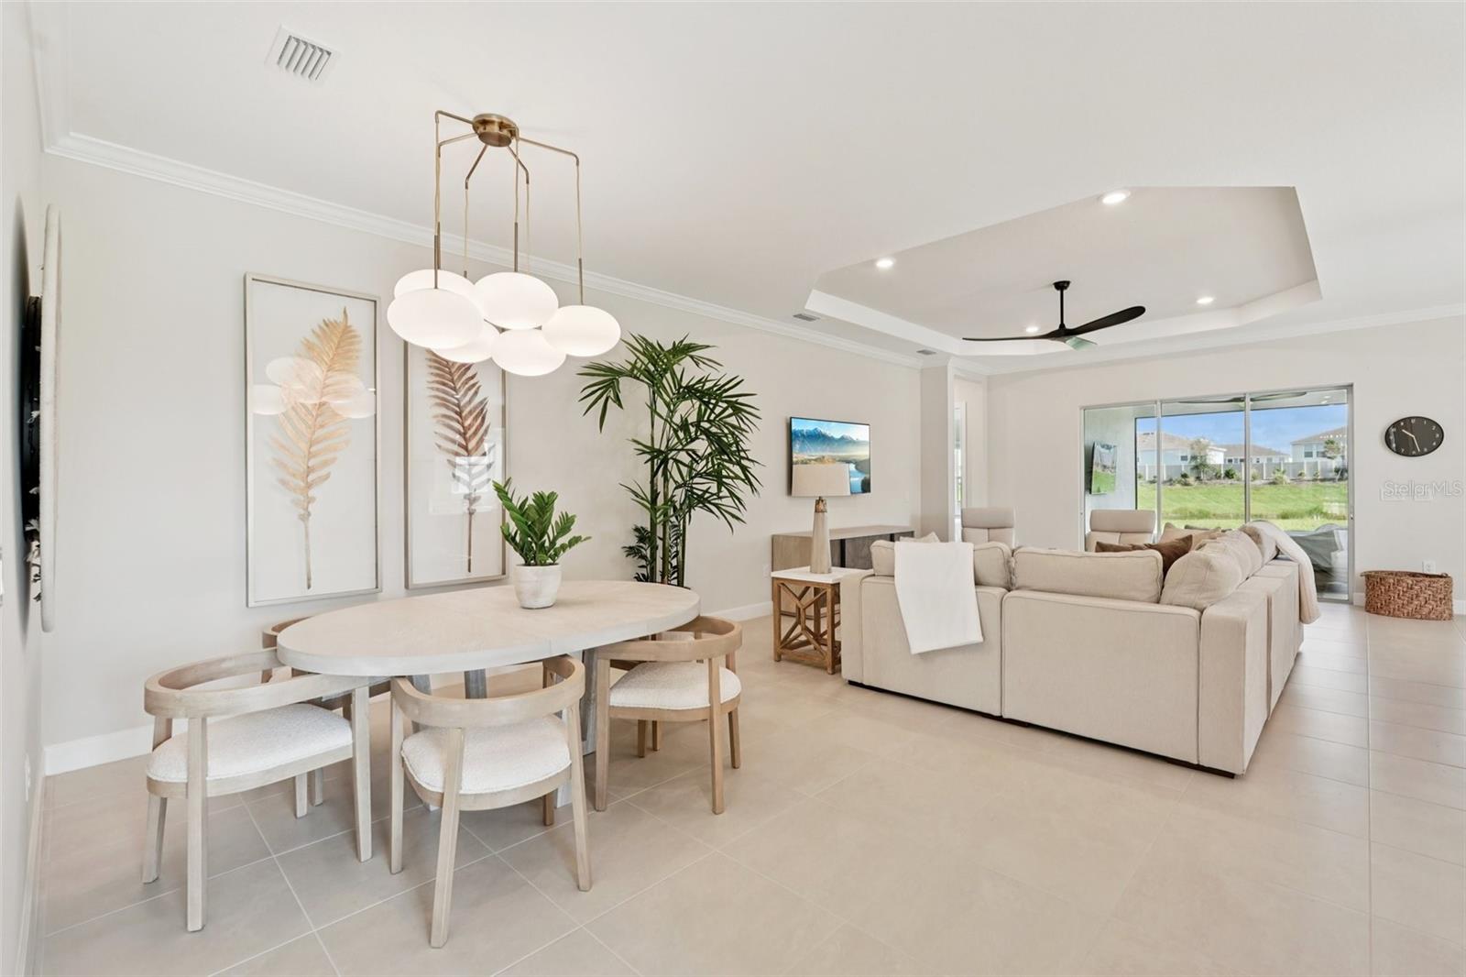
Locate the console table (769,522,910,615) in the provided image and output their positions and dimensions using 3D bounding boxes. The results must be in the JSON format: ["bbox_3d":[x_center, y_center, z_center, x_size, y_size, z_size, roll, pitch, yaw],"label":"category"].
[{"bbox_3d":[1.337,0.903,7.475,0.523,0.827,2.054,0,0,44],"label":"console table"}]

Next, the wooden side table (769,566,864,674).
[{"bbox_3d":[0.684,0.992,5.040,0.577,0.673,0.505,0,0,44],"label":"wooden side table"}]

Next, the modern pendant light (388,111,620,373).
[{"bbox_3d":[-1.152,-1.123,3.081,1.040,1.150,0.960,0,1,44],"label":"modern pendant light"}]

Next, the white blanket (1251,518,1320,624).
[{"bbox_3d":[4.442,0.650,5.326,0.512,0.768,0.673,0,0,44],"label":"white blanket"}]

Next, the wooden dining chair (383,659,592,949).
[{"bbox_3d":[-0.811,0.999,2.241,0.601,0.732,0.628,-1,0,-35],"label":"wooden dining chair"}]

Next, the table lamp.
[{"bbox_3d":[0.697,0.234,5.115,0.465,0.863,0.465,0,0,0],"label":"table lamp"}]

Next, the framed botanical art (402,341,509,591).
[{"bbox_3d":[-1.905,-0.280,4.500,0.043,1.863,0.687,0,0,44],"label":"framed botanical art"}]

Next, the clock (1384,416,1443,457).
[{"bbox_3d":[7.162,-0.543,6.853,0.430,0.430,0.040,0,1,44],"label":"clock"}]

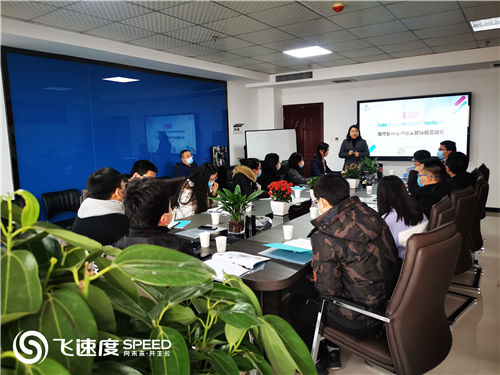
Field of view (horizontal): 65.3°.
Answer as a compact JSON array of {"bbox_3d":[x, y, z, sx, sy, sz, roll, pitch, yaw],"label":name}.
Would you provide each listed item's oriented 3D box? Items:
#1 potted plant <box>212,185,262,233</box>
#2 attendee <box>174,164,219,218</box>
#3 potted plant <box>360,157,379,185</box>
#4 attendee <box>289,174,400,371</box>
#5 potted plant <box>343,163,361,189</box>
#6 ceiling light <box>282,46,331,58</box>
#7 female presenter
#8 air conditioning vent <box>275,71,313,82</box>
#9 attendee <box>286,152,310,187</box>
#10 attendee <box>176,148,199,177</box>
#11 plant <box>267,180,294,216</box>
[{"bbox_3d":[-0.094,0.143,2.677,0.320,0.323,0.300,-2,7,0],"label":"potted plant"},{"bbox_3d":[-0.397,0.359,3.482,0.660,1.170,0.480,0,8,14],"label":"attendee"},{"bbox_3d":[1.613,-0.224,5.267,0.250,0.350,0.250,4,9,34],"label":"potted plant"},{"bbox_3d":[0.505,0.533,2.174,0.560,1.230,0.690,-6,9,-28],"label":"attendee"},{"bbox_3d":[1.299,-0.146,4.932,0.210,0.300,0.210,4,9,34],"label":"potted plant"},{"bbox_3d":[0.860,-1.997,5.785,0.590,0.050,0.590,4,9,34],"label":"ceiling light"},{"bbox_3d":[1.834,-0.328,6.858,0.520,1.535,0.340,1,8,17],"label":"female presenter"},{"bbox_3d":[0.861,-2.121,7.525,0.790,0.125,0.040,4,9,34],"label":"air conditioning vent"},{"bbox_3d":[0.801,0.090,5.525,0.740,1.200,0.520,0,8,12],"label":"attendee"},{"bbox_3d":[-0.753,0.046,5.953,0.780,1.260,0.560,1,8,16],"label":"attendee"},{"bbox_3d":[0.249,0.083,3.243,0.190,0.276,0.190,-2,7,0],"label":"plant"}]

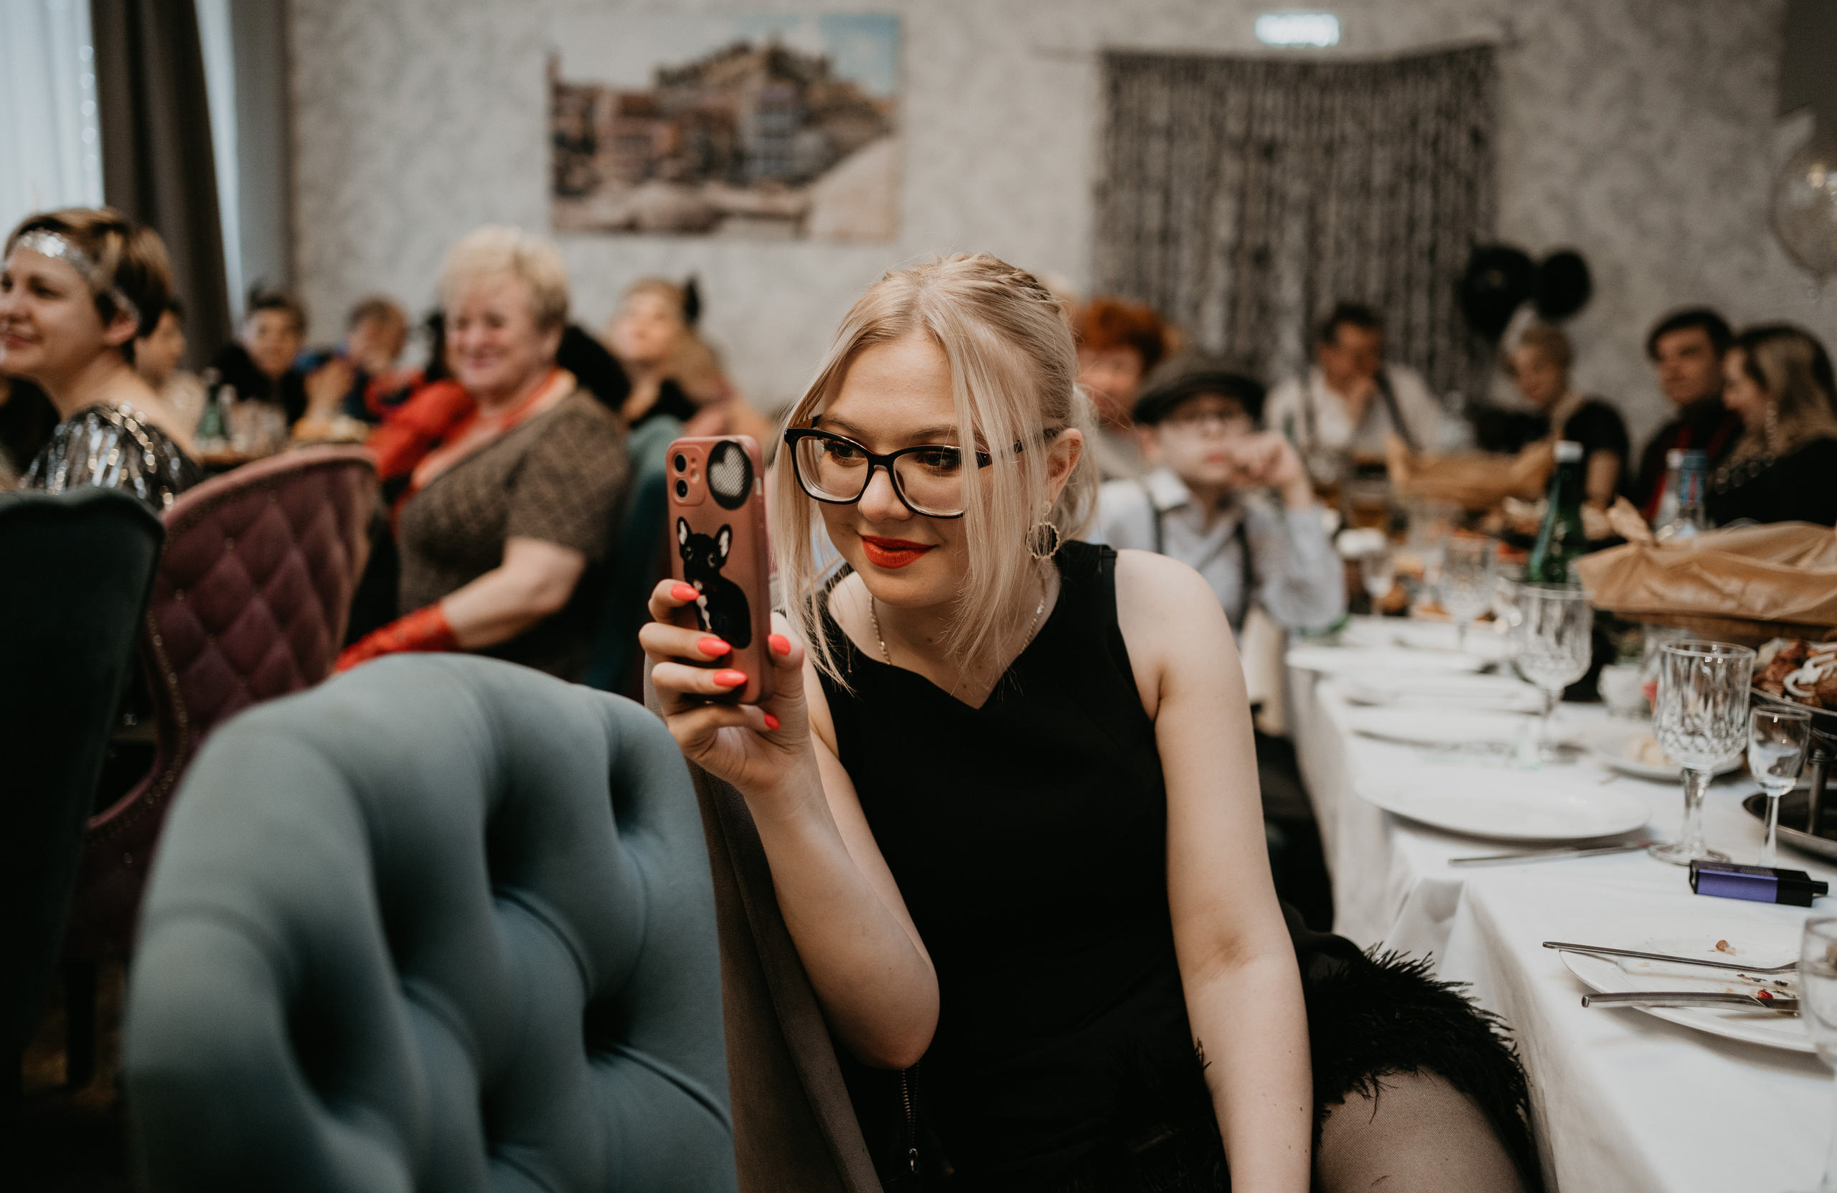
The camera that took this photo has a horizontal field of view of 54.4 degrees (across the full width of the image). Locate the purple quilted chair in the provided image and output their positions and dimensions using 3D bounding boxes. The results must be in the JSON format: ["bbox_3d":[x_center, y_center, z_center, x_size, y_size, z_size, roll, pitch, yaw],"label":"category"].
[{"bbox_3d":[-1.107,0.290,2.493,0.620,1.000,0.560,4,9,16],"label":"purple quilted chair"}]

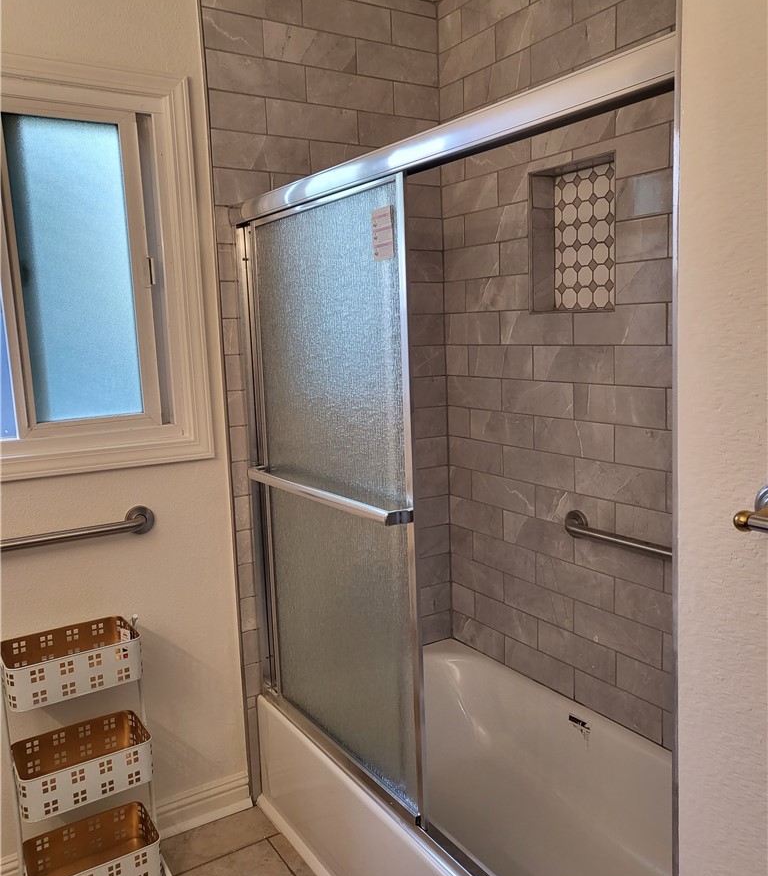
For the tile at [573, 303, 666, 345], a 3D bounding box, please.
[{"bbox_3d":[0.603,-0.289,1.972,0.009,0.101,0.299,-7,9,-32],"label":"tile"}]

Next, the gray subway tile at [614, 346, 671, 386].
[{"bbox_3d":[0.685,-0.173,1.866,0.009,0.101,0.299,-7,9,-32],"label":"gray subway tile"}]

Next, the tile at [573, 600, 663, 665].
[{"bbox_3d":[0.645,0.536,2.126,0.009,0.101,0.304,-7,9,-32],"label":"tile"}]

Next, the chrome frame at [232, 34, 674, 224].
[{"bbox_3d":[0.011,-0.551,1.539,0.068,0.062,1.484,-7,10,-33],"label":"chrome frame"}]

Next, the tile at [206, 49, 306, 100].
[{"bbox_3d":[-0.353,-1.008,2.151,0.298,0.101,0.009,-7,9,-32],"label":"tile"}]

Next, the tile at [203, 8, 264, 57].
[{"bbox_3d":[-0.411,-1.103,2.102,0.168,0.101,0.009,-7,9,-32],"label":"tile"}]

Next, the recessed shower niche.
[{"bbox_3d":[0.540,-0.540,2.096,0.088,0.396,0.314,-7,9,-31],"label":"recessed shower niche"}]

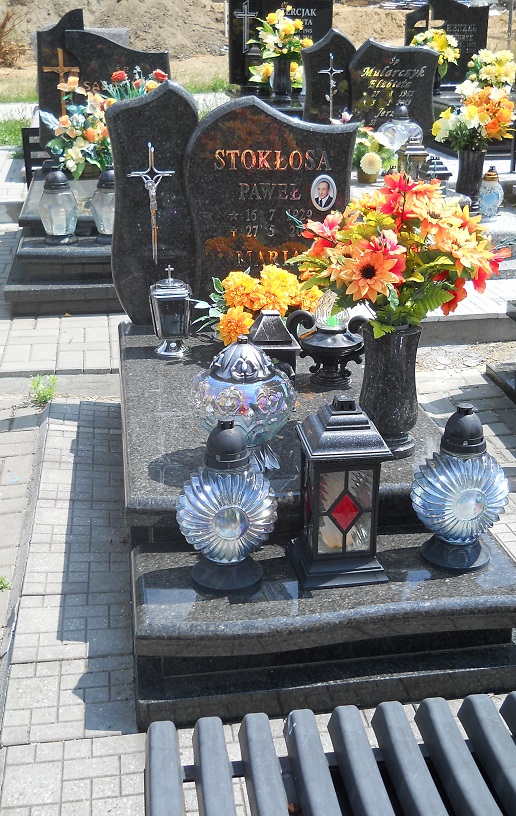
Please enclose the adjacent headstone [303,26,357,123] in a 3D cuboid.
[{"bbox_3d":[0.545,-2.442,7.546,0.436,0.968,0.090,-3,21,-8],"label":"adjacent headstone"}]

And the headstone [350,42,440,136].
[{"bbox_3d":[1.051,-2.401,7.545,0.730,0.889,0.090,-3,21,-8],"label":"headstone"}]

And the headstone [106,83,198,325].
[{"bbox_3d":[-0.344,-0.690,3.323,0.314,0.817,0.090,-3,21,-8],"label":"headstone"}]

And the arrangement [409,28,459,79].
[{"bbox_3d":[1.353,-2.703,7.369,0.370,0.370,0.320,-3,20,-8],"label":"arrangement"}]

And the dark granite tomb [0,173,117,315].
[{"bbox_3d":[-0.723,-0.928,4.971,1.015,0.349,2.241,-4,20,-10],"label":"dark granite tomb"}]

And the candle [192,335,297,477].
[{"bbox_3d":[-0.038,-0.019,2.599,0.287,0.352,0.287,-3,21,-8],"label":"candle"}]

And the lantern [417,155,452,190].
[{"bbox_3d":[1.145,-1.446,6.265,0.180,0.370,0.180,-3,21,-8],"label":"lantern"}]

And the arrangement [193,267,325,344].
[{"bbox_3d":[0.000,-0.394,3.677,0.455,0.285,0.250,-3,21,-8],"label":"arrangement"}]

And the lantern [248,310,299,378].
[{"bbox_3d":[0.050,-0.163,2.783,0.138,0.240,0.138,-2,20,-4],"label":"lantern"}]

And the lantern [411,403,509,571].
[{"bbox_3d":[0.425,0.151,2.037,0.215,0.344,0.165,-3,20,-8],"label":"lantern"}]

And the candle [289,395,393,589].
[{"bbox_3d":[0.192,0.182,2.302,0.210,0.433,0.208,-3,21,-8],"label":"candle"}]

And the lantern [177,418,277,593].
[{"bbox_3d":[-0.064,0.183,1.960,0.205,0.342,0.165,-3,20,-8],"label":"lantern"}]

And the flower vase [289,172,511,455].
[{"bbox_3d":[0.326,-0.212,2.270,0.498,0.657,0.420,-3,20,-8],"label":"flower vase"}]

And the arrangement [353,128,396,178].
[{"bbox_3d":[0.775,-1.724,6.600,0.340,0.400,0.330,-3,21,-8],"label":"arrangement"}]

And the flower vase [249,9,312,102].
[{"bbox_3d":[0.158,-2.491,6.771,0.430,0.630,0.380,-3,20,-8],"label":"flower vase"}]

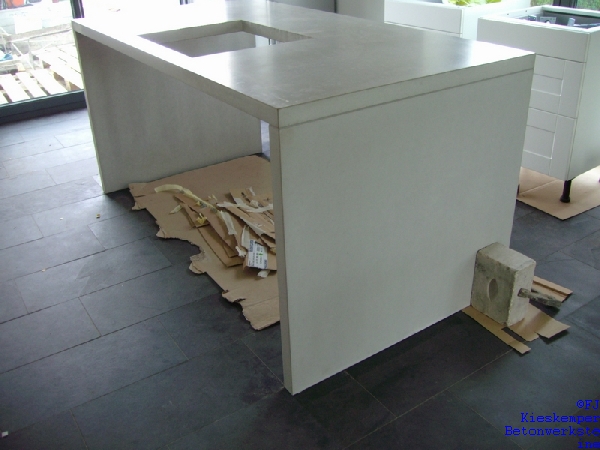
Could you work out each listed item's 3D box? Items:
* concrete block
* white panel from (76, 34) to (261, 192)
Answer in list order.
[{"bbox_3d":[0.736,0.215,2.212,0.103,0.236,0.171,-18,31,-29],"label":"concrete block"},{"bbox_3d":[-0.685,-0.701,3.407,0.985,0.871,0.046,-18,31,-28],"label":"white panel"}]

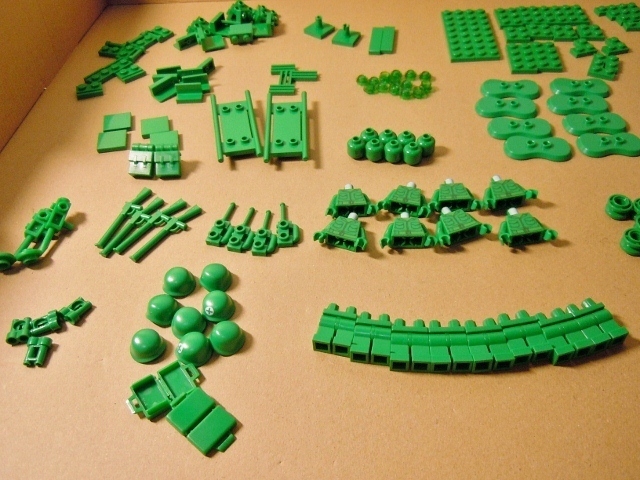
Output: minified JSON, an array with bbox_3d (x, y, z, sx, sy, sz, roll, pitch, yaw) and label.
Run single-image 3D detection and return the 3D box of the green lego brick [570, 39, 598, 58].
[{"bbox_3d":[0.174,-0.128,0.370,0.016,0.005,0.016,-19,50,-12],"label":"green lego brick"}]

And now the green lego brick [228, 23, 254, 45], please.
[{"bbox_3d":[-0.056,-0.148,0.398,0.016,0.008,0.011,-3,60,0],"label":"green lego brick"}]

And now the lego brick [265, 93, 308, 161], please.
[{"bbox_3d":[-0.019,-0.065,0.324,0.024,0.010,0.065,-3,49,1],"label":"lego brick"}]

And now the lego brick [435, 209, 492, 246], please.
[{"bbox_3d":[0.067,-0.009,0.270,0.027,0.008,0.018,-17,50,-11],"label":"lego brick"}]

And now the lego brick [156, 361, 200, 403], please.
[{"bbox_3d":[-0.056,0.057,0.223,0.014,0.004,0.016,-28,53,-20],"label":"lego brick"}]

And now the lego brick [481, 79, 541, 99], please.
[{"bbox_3d":[0.119,-0.094,0.344,0.035,0.005,0.017,4,49,8],"label":"lego brick"}]

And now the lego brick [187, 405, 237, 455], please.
[{"bbox_3d":[-0.039,0.073,0.210,0.013,0.004,0.016,31,58,28],"label":"lego brick"}]

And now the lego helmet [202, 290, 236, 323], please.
[{"bbox_3d":[-0.044,0.027,0.238,0.015,0.010,0.015,-2,48,2],"label":"lego helmet"}]

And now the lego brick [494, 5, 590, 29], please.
[{"bbox_3d":[0.162,-0.164,0.402,0.064,0.005,0.024,-2,48,2],"label":"lego brick"}]

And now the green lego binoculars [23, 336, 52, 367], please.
[{"bbox_3d":[-0.121,0.048,0.238,0.010,0.005,0.013,-7,49,-2],"label":"green lego binoculars"}]

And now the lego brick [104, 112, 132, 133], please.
[{"bbox_3d":[-0.121,-0.070,0.333,0.016,0.003,0.016,-11,48,-6],"label":"lego brick"}]

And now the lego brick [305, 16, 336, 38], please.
[{"bbox_3d":[0.000,-0.152,0.395,0.016,0.011,0.016,30,56,27],"label":"lego brick"}]

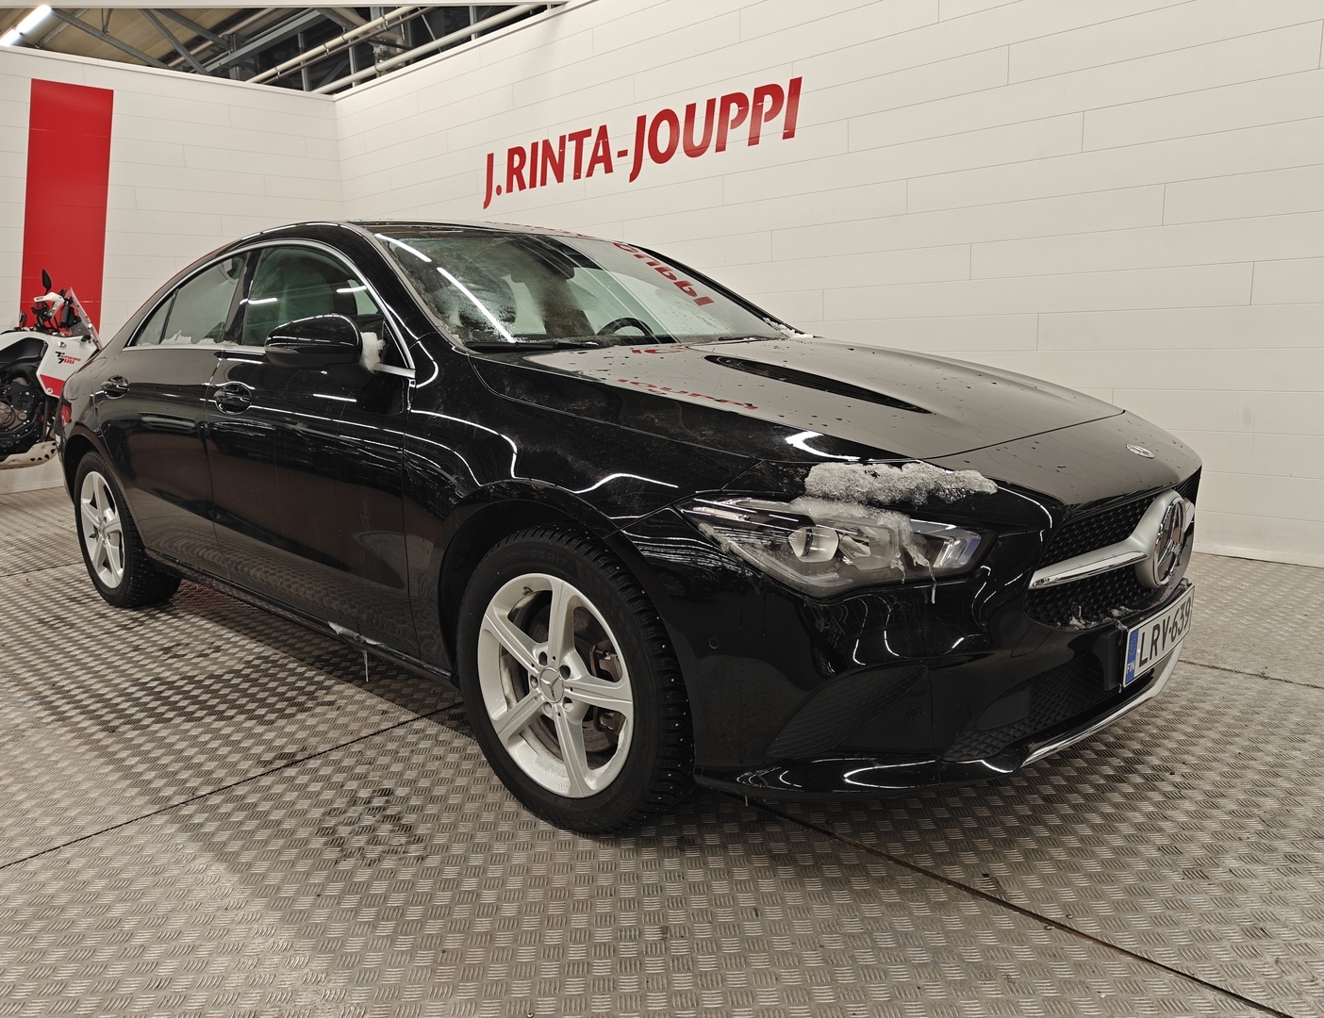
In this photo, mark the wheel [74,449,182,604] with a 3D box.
[{"bbox_3d":[-2.175,0.069,3.831,0.650,0.650,0.210,8,15,42],"label":"wheel"}]

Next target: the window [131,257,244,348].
[{"bbox_3d":[-1.645,-0.715,3.310,0.897,0.327,0.060,9,-13,44],"label":"window"}]

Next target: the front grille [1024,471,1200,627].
[{"bbox_3d":[1.008,0.061,1.951,0.140,0.250,0.980,8,15,42],"label":"front grille"}]

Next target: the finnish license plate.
[{"bbox_3d":[1.050,0.256,1.977,0.020,0.118,0.442,8,15,42],"label":"finnish license plate"}]

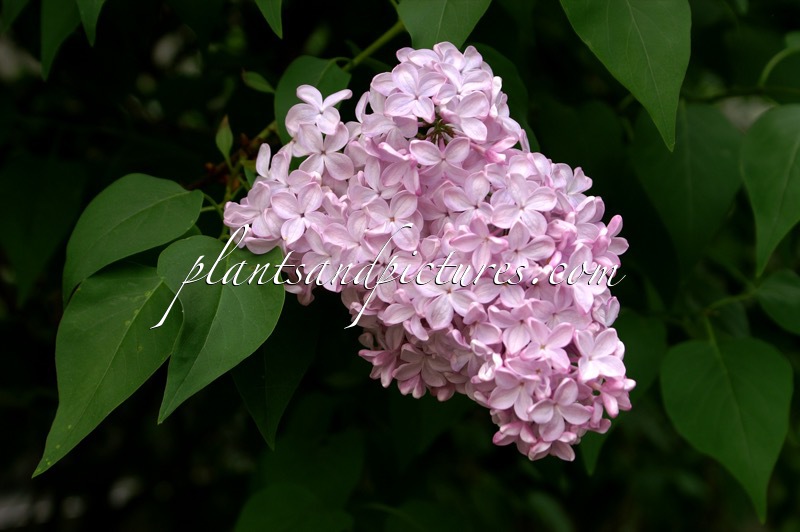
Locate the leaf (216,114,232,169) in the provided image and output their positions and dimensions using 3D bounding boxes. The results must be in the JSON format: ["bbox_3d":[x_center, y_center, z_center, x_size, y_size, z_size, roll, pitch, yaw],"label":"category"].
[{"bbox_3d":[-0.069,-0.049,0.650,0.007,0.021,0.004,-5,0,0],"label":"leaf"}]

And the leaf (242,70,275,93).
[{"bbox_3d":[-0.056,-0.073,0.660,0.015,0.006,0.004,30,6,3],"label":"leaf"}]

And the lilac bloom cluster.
[{"bbox_3d":[0.021,-0.004,0.620,0.112,0.167,0.098,-42,-6,-4],"label":"lilac bloom cluster"}]

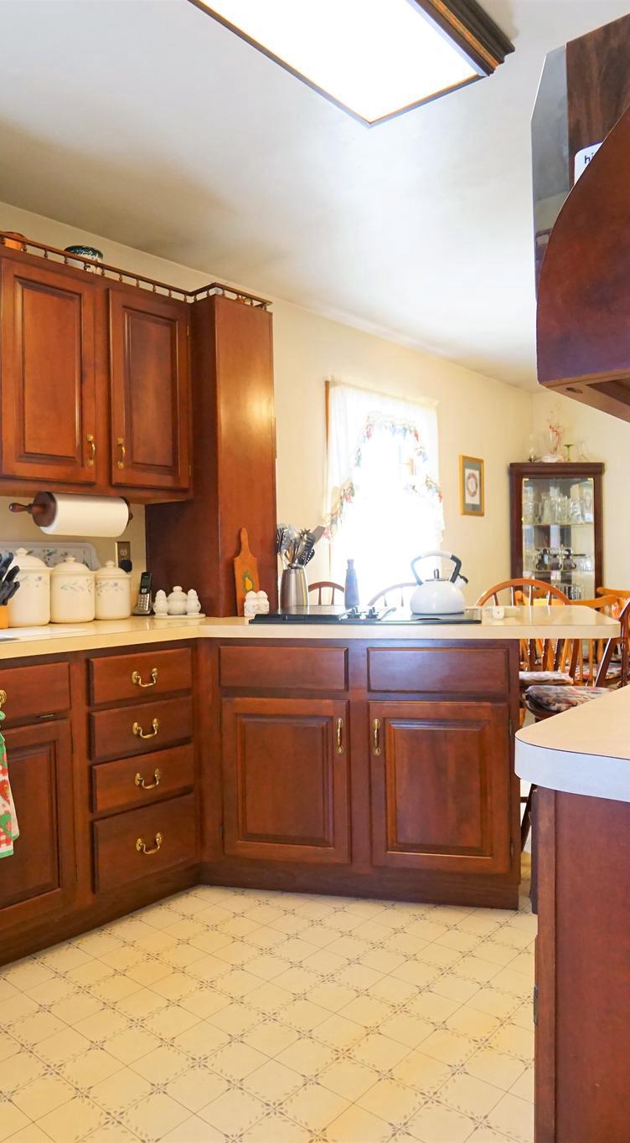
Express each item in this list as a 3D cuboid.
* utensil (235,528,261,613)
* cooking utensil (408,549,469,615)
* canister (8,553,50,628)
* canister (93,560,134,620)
[{"bbox_3d":[-0.262,0.002,2.787,0.020,0.347,0.118,-4,2,43],"label":"utensil"},{"bbox_3d":[0.450,0.038,2.600,0.215,0.226,0.203,-1,0,3],"label":"cooking utensil"},{"bbox_3d":[-1.025,0.056,2.532,0.182,0.270,0.182,-1,0,43],"label":"canister"},{"bbox_3d":[-0.782,0.072,2.774,0.136,0.225,0.136,-1,0,43],"label":"canister"}]

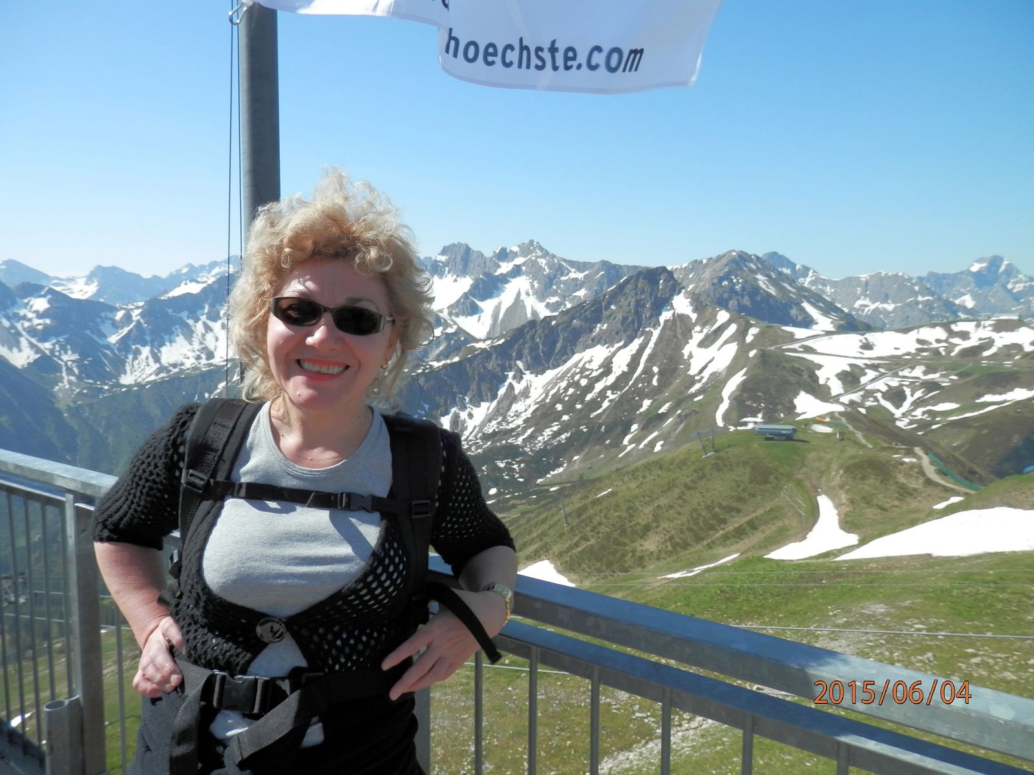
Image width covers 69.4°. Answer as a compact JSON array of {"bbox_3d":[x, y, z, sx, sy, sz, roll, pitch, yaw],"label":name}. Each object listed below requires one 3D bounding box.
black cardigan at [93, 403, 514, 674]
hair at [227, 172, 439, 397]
[{"bbox_3d":[-0.292,0.214,1.055,0.560,0.370,0.310,0,5,-3],"label":"black cardigan"},{"bbox_3d":[-0.242,-0.134,0.990,0.255,0.300,0.245,6,5,-1],"label":"hair"}]

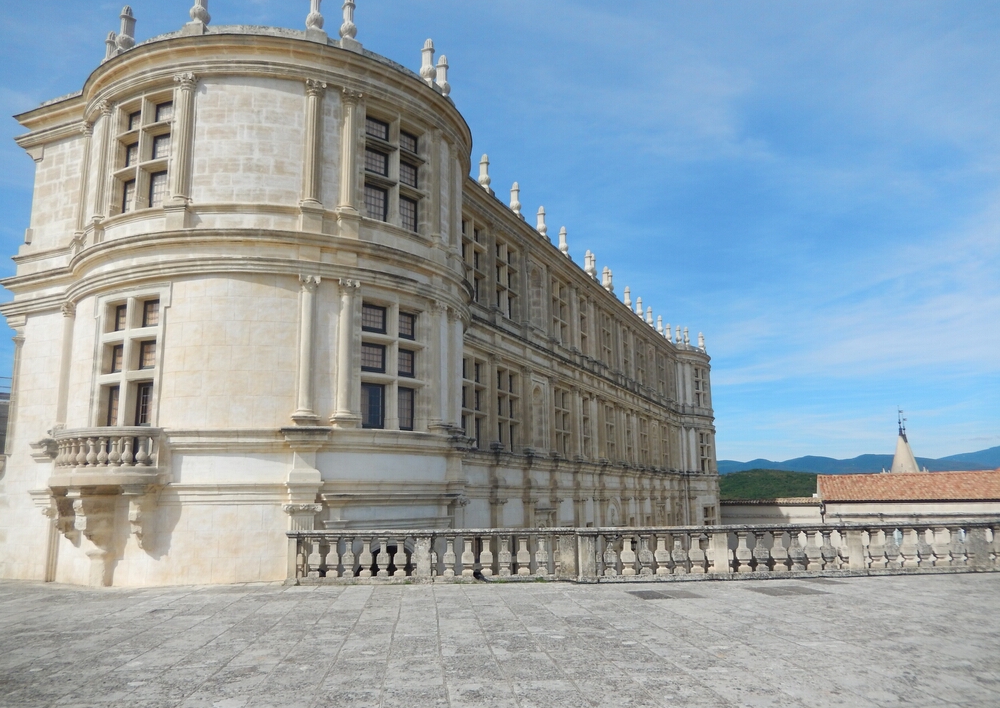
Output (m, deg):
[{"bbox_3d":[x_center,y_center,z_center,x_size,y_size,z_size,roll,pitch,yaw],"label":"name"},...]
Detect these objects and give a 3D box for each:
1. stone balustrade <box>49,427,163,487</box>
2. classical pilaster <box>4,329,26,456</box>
[{"bbox_3d":[-8.249,2.204,15.291,3.120,1.190,0.960,-6,-12,24],"label":"stone balustrade"},{"bbox_3d":[-12.385,0.958,18.401,0.460,3.300,0.200,-6,-13,25],"label":"classical pilaster"}]

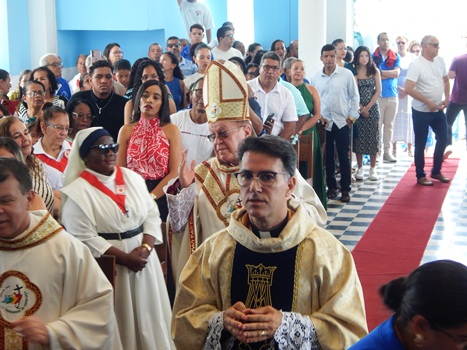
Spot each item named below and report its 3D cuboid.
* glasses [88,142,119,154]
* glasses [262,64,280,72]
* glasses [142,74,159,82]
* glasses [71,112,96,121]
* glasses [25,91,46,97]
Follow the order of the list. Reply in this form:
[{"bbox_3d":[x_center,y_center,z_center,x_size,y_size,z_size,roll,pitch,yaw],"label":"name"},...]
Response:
[{"bbox_3d":[-0.647,-0.133,4.850,0.145,0.050,0.145,7,13,39],"label":"glasses"},{"bbox_3d":[0.319,-0.895,8.500,0.142,0.045,0.142,2,10,1],"label":"glasses"},{"bbox_3d":[-0.697,-0.811,8.500,0.140,0.045,0.140,-1,10,0],"label":"glasses"},{"bbox_3d":[-1.046,-0.411,7.100,0.140,0.045,0.140,9,4,-30],"label":"glasses"},{"bbox_3d":[-1.566,-0.645,8.000,0.140,0.040,0.140,-9,13,-38],"label":"glasses"}]

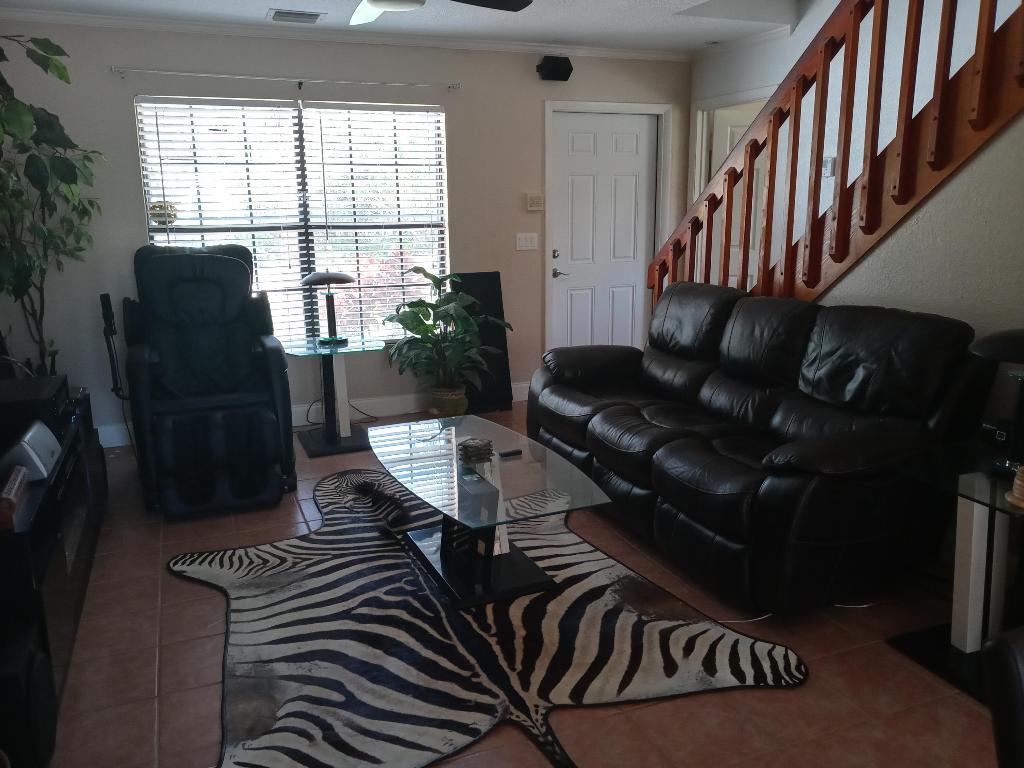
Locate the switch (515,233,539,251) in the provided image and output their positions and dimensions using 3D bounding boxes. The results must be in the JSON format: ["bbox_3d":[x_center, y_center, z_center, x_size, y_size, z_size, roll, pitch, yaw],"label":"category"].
[{"bbox_3d":[0.112,-0.990,5.781,0.160,0.118,0.015,-6,13,-21],"label":"switch"}]

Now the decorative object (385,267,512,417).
[{"bbox_3d":[-0.400,-0.254,5.369,0.820,1.030,0.680,-6,13,-21],"label":"decorative object"}]

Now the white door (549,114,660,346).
[{"bbox_3d":[0.678,-0.940,6.103,0.900,2.030,0.060,-6,13,-21],"label":"white door"}]

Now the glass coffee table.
[{"bbox_3d":[-0.153,0.504,3.221,0.660,0.440,1.300,-6,13,-21],"label":"glass coffee table"}]

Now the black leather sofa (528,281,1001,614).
[{"bbox_3d":[0.885,0.105,3.717,1.000,0.980,2.080,-6,13,-21],"label":"black leather sofa"}]

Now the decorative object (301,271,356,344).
[{"bbox_3d":[-1.065,-0.443,4.823,0.305,0.450,0.300,-6,13,-21],"label":"decorative object"}]

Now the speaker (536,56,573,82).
[{"bbox_3d":[0.294,-2.076,5.444,0.200,0.150,0.160,-6,13,-21],"label":"speaker"}]

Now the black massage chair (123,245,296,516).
[{"bbox_3d":[-1.545,-0.080,4.237,0.740,1.210,1.080,-6,13,-21],"label":"black massage chair"}]

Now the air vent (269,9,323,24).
[{"bbox_3d":[-1.226,-2.083,4.692,0.320,0.025,0.280,-6,13,-21],"label":"air vent"}]

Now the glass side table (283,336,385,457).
[{"bbox_3d":[-1.060,0.073,4.921,0.620,0.600,0.500,-6,13,-21],"label":"glass side table"}]

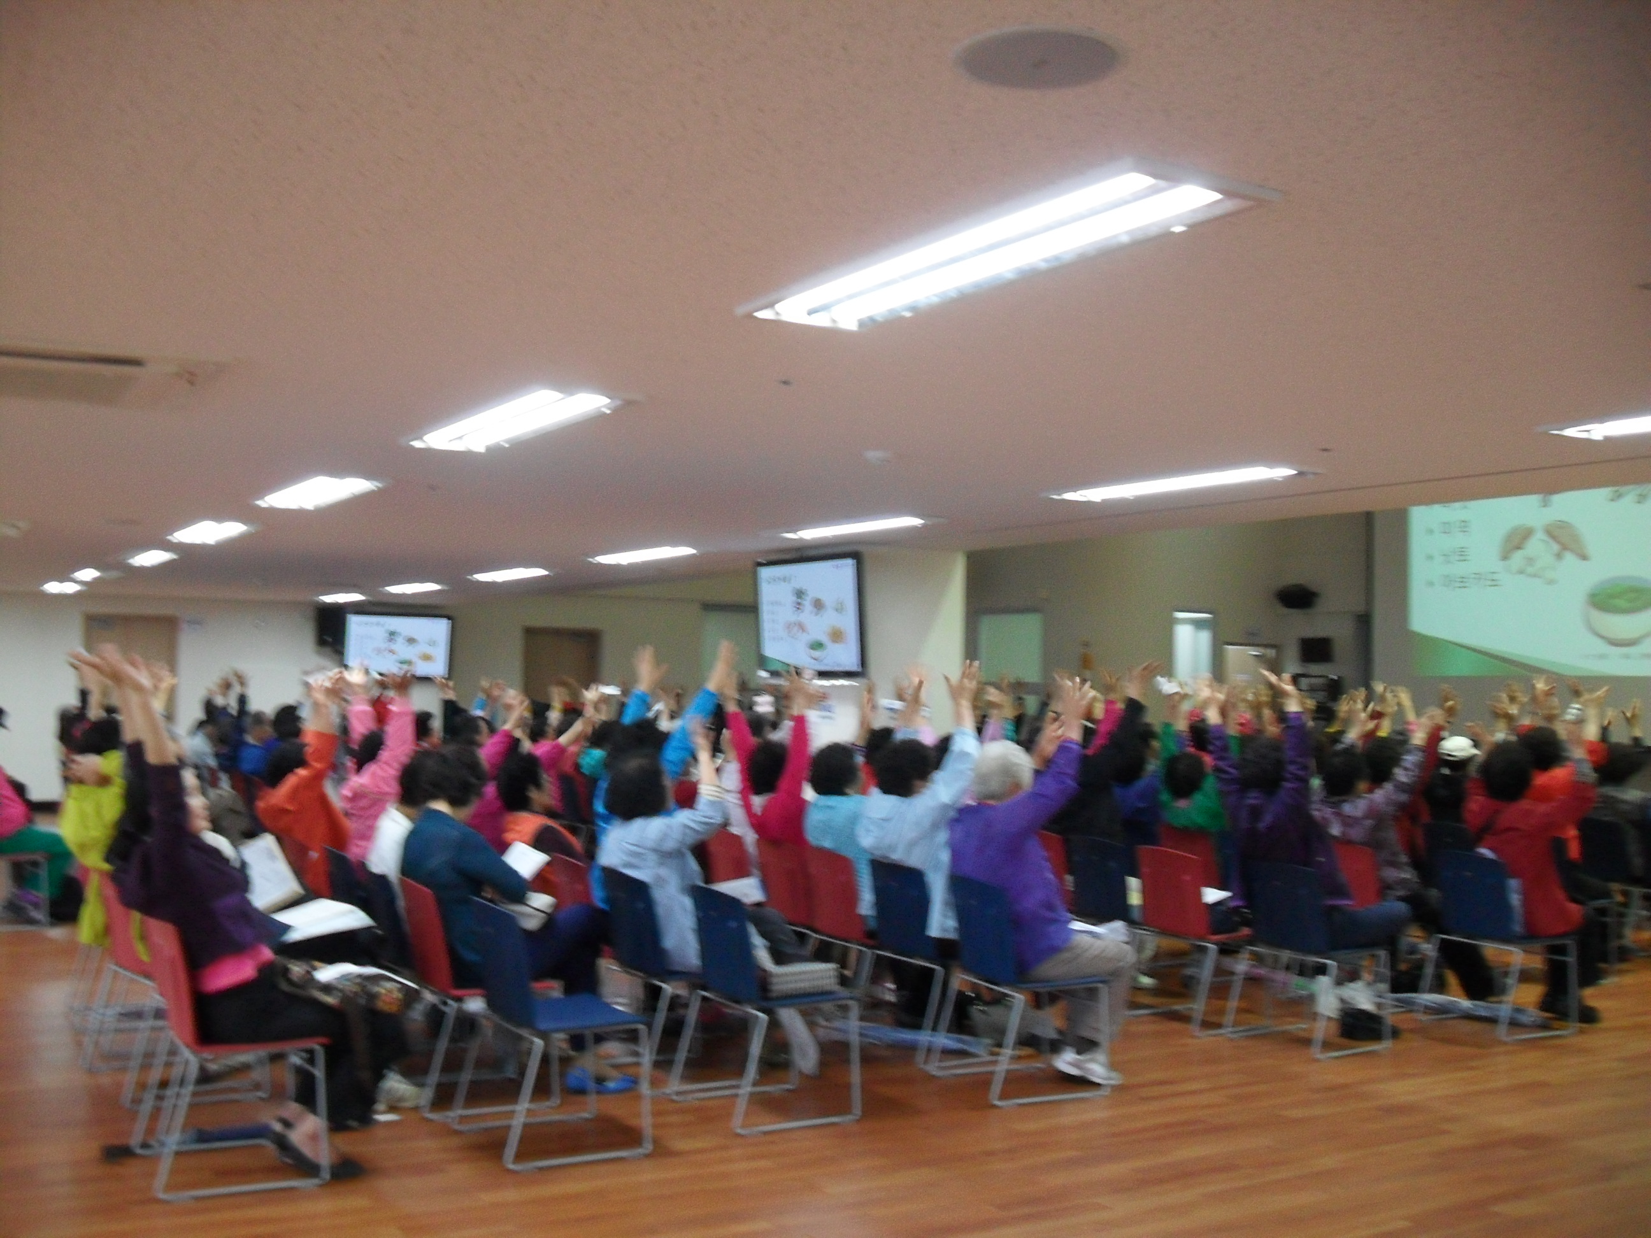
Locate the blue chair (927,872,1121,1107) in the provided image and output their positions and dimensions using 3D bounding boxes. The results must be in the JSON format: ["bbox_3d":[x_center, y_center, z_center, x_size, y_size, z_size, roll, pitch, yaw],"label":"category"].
[{"bbox_3d":[0.775,1.433,6.602,0.500,0.799,0.505,2,-2,-23],"label":"blue chair"}]

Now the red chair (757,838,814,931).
[{"bbox_3d":[-0.065,1.498,8.223,0.520,0.810,0.520,3,-3,-30],"label":"red chair"}]

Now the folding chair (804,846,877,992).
[{"bbox_3d":[0.208,1.485,7.755,0.520,0.810,0.520,3,-3,-30],"label":"folding chair"}]

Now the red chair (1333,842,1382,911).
[{"bbox_3d":[2.905,1.592,8.886,0.520,0.810,0.520,3,-3,-30],"label":"red chair"}]

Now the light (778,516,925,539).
[{"bbox_3d":[0.148,-0.462,8.332,0.300,0.070,1.220,2,-2,-30],"label":"light"}]

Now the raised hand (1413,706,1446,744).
[{"bbox_3d":[3.164,0.558,8.750,0.130,0.200,0.140,3,-3,-30],"label":"raised hand"}]

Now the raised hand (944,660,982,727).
[{"bbox_3d":[0.576,0.312,7.031,0.150,0.270,0.100,5,0,25],"label":"raised hand"}]

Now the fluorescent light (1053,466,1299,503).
[{"bbox_3d":[1.371,-0.537,6.632,0.290,0.080,1.220,3,-3,-32],"label":"fluorescent light"}]

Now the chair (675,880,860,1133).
[{"bbox_3d":[-0.215,1.417,6.211,0.535,0.800,0.535,3,-3,-30],"label":"chair"}]

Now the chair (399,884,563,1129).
[{"bbox_3d":[-1.327,1.384,6.277,0.500,0.799,0.505,2,-2,-30],"label":"chair"}]

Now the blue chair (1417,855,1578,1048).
[{"bbox_3d":[3.292,1.572,8.162,0.520,0.810,0.520,3,-3,-27],"label":"blue chair"}]

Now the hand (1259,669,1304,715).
[{"bbox_3d":[2.079,0.332,7.610,0.160,0.210,0.110,3,-3,-30],"label":"hand"}]

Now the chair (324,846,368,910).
[{"bbox_3d":[-1.956,1.412,7.353,0.500,0.799,0.505,2,-2,-30],"label":"chair"}]

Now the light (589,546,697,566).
[{"bbox_3d":[-1.142,-0.406,10.526,0.300,0.070,1.220,2,-2,-30],"label":"light"}]

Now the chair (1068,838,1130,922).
[{"bbox_3d":[1.567,1.550,8.595,0.520,0.810,0.520,3,-3,-30],"label":"chair"}]

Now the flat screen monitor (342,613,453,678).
[{"bbox_3d":[-4.777,0.303,18.651,1.230,0.690,0.090,2,9,-30],"label":"flat screen monitor"}]

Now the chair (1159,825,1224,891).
[{"bbox_3d":[2.212,1.567,9.608,0.500,0.799,0.505,2,-2,-29],"label":"chair"}]

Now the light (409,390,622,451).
[{"bbox_3d":[-0.994,-0.621,5.211,0.308,0.070,1.285,3,-3,-30],"label":"light"}]

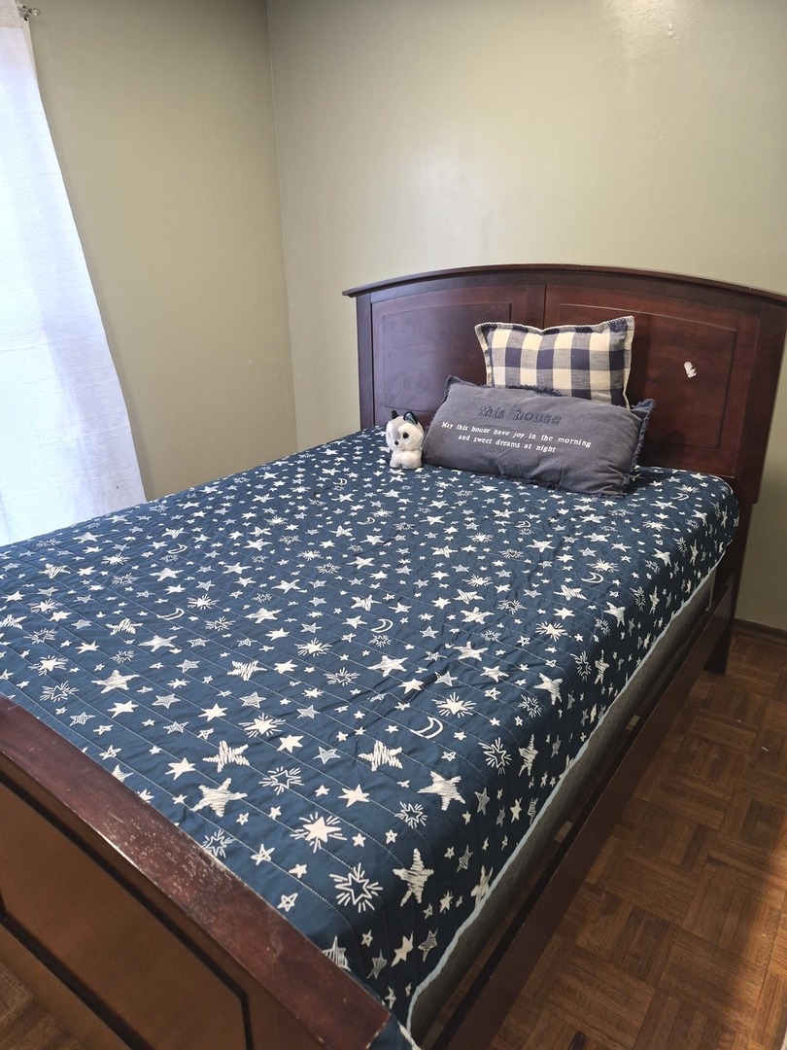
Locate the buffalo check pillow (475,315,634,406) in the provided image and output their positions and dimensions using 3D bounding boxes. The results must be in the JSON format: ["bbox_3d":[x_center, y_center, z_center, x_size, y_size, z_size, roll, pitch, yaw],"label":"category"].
[{"bbox_3d":[0.498,-0.427,2.271,0.520,0.460,0.140,14,13,34],"label":"buffalo check pillow"}]

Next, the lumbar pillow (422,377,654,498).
[{"bbox_3d":[0.432,-0.293,2.176,0.670,0.310,0.150,14,-5,34],"label":"lumbar pillow"}]

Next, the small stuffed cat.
[{"bbox_3d":[0.037,-0.289,2.322,0.115,0.172,0.120,11,24,29],"label":"small stuffed cat"}]

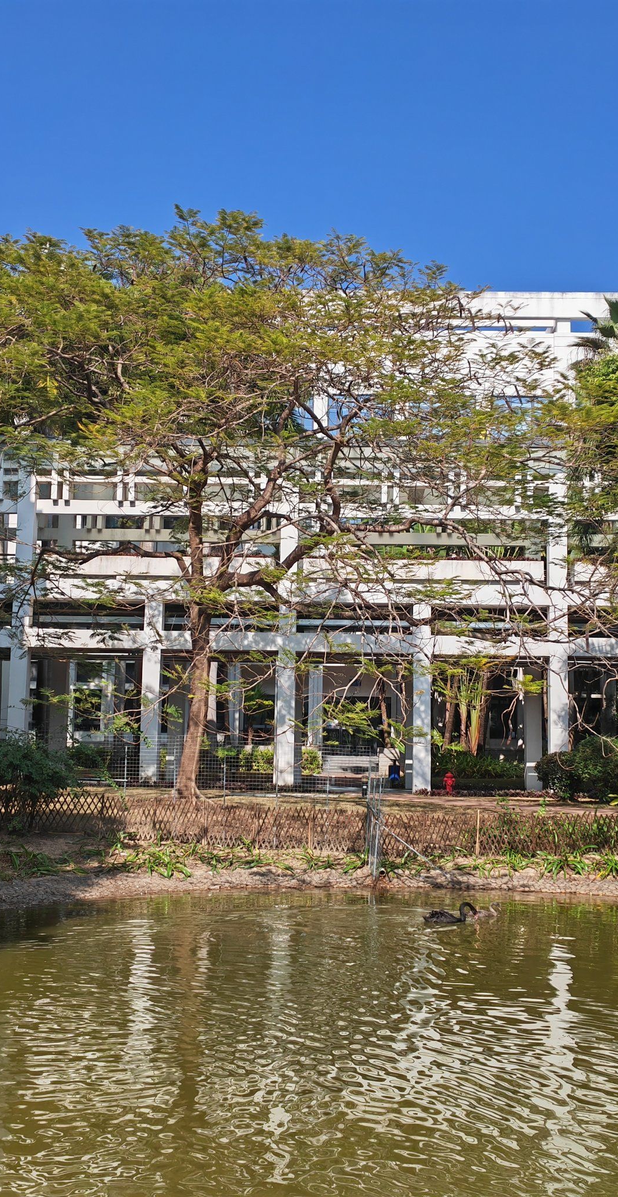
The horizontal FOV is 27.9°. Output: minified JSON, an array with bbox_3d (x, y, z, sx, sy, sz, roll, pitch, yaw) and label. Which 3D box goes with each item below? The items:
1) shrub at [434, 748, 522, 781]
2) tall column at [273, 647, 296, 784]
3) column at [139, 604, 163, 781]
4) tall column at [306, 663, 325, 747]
[{"bbox_3d":[5.435,5.418,40.341,3.000,1.150,1.000,1,-6,1],"label":"shrub"},{"bbox_3d":[-0.706,3.467,36.144,0.560,4.000,0.570,1,-6,1],"label":"tall column"},{"bbox_3d":[-4.601,2.744,36.313,0.550,5.400,0.570,1,-6,1],"label":"column"},{"bbox_3d":[0.279,4.548,46.488,0.540,4.250,0.550,1,-6,1],"label":"tall column"}]

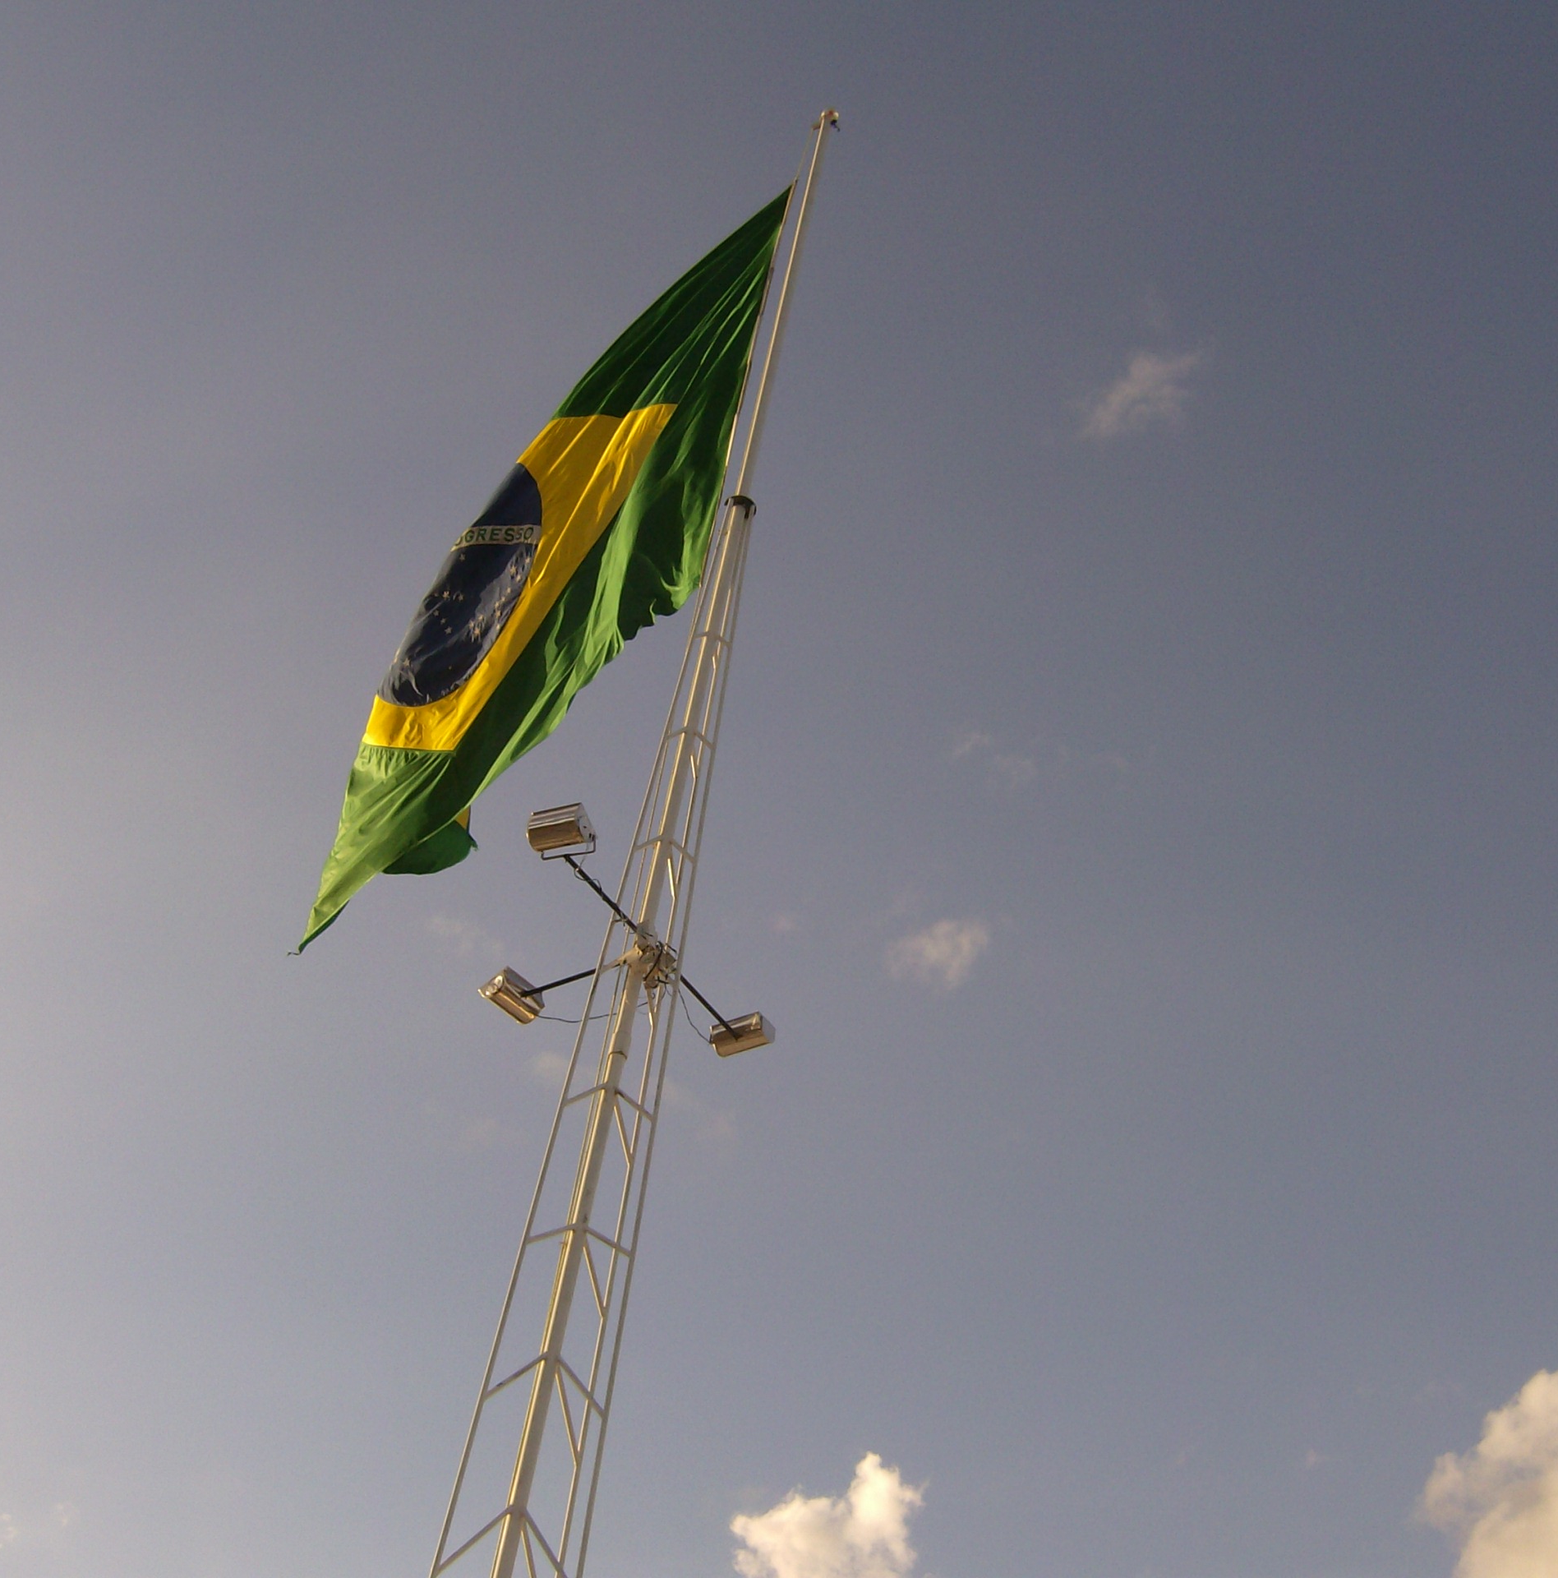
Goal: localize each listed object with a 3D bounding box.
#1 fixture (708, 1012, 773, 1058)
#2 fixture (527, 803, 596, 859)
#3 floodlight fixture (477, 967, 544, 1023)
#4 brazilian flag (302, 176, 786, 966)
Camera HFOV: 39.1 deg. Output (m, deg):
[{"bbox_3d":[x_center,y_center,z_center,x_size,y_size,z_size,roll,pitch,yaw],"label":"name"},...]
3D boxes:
[{"bbox_3d":[-0.302,1.912,17.100,0.440,0.190,0.260,-15,-47,30],"label":"fixture"},{"bbox_3d":[-1.528,0.278,15.380,0.420,0.200,0.260,-10,-70,25],"label":"fixture"},{"bbox_3d":[-2.089,1.619,17.126,0.260,0.190,0.440,-40,-54,11],"label":"floodlight fixture"},{"bbox_3d":[-2.302,-2.137,21.610,1.100,6.387,6.215,32,-42,-26],"label":"brazilian flag"}]

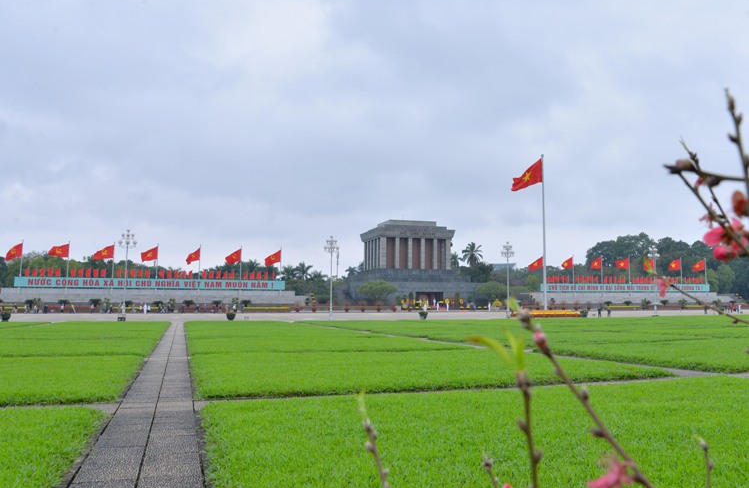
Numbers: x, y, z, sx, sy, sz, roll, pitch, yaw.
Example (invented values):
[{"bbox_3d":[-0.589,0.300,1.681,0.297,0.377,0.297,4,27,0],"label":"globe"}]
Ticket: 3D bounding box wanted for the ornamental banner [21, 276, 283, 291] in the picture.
[{"bbox_3d":[-42.202,7.819,97.367,48.900,1.900,0.300,2,-7,-14],"label":"ornamental banner"}]

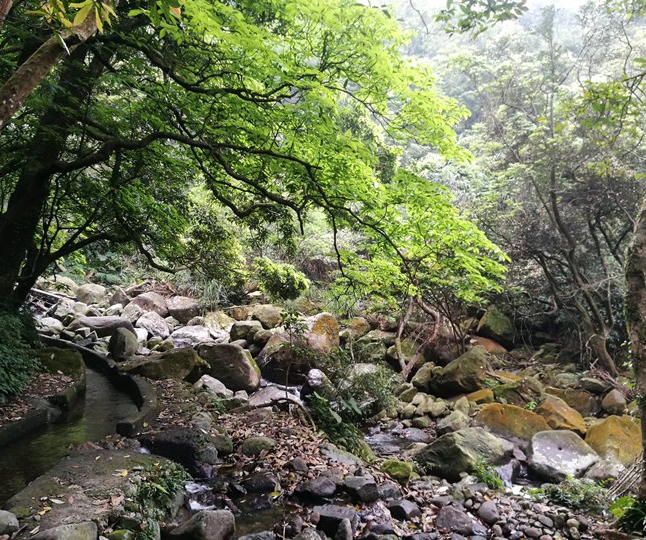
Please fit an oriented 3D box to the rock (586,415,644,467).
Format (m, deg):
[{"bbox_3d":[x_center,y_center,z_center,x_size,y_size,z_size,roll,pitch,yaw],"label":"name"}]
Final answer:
[{"bbox_3d":[2.718,1.579,5.200,0.550,0.460,0.460,0,5,0],"label":"rock"}]

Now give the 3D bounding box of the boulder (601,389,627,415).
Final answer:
[{"bbox_3d":[4.101,1.850,7.900,0.360,0.360,0.330,2,4,28],"label":"boulder"}]

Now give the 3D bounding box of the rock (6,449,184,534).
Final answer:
[{"bbox_3d":[-1.606,1.592,4.000,1.120,0.360,0.950,0,5,0],"label":"rock"}]

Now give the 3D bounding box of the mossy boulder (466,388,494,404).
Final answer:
[{"bbox_3d":[2.006,1.628,7.200,0.360,0.170,0.300,1,2,16],"label":"mossy boulder"}]

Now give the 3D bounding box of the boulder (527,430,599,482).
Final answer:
[{"bbox_3d":[2.291,1.777,5.350,0.680,0.430,0.520,1,3,23],"label":"boulder"}]

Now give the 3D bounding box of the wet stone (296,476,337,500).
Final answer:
[{"bbox_3d":[-0.059,1.984,5.100,0.380,0.210,0.280,0,3,-1],"label":"wet stone"}]

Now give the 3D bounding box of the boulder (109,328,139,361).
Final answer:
[{"bbox_3d":[-3.473,1.283,9.800,0.540,0.580,0.500,-1,4,-20],"label":"boulder"}]

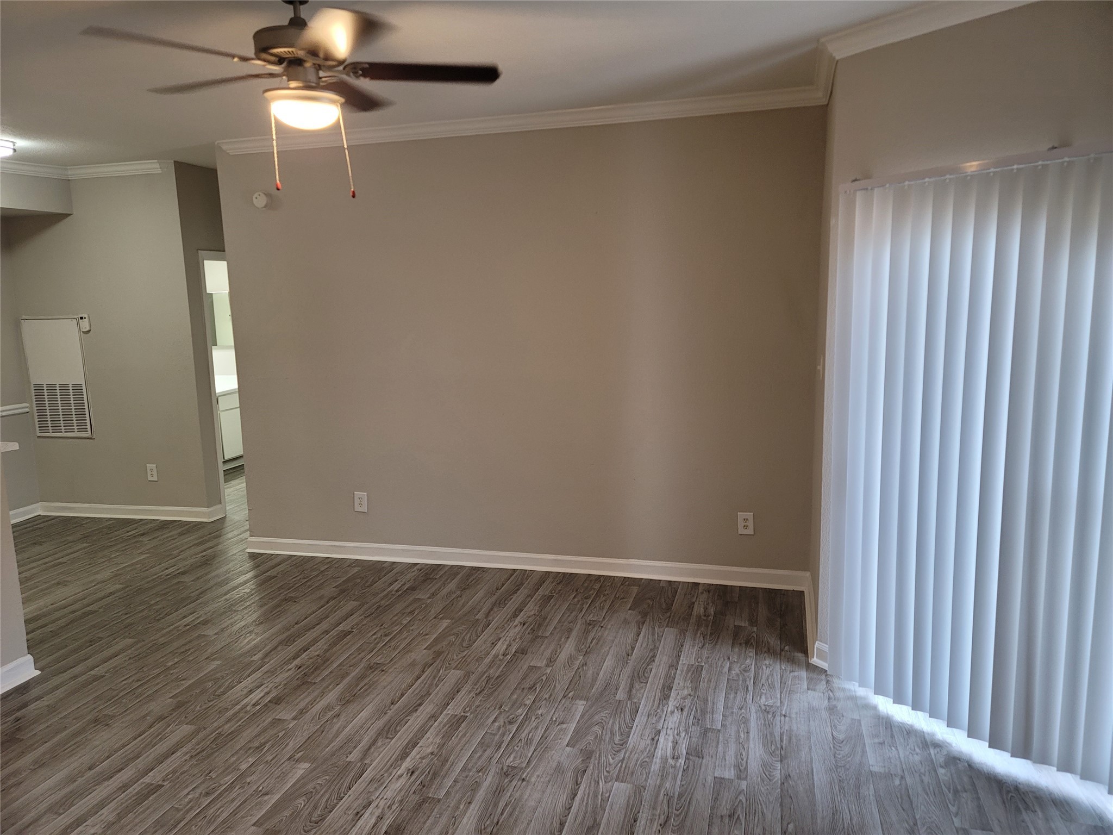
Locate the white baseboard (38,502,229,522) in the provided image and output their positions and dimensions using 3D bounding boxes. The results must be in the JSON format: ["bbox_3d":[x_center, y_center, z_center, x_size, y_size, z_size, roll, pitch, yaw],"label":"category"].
[{"bbox_3d":[-3.504,0.756,6.626,1.597,0.108,0.194,1,9,15],"label":"white baseboard"}]

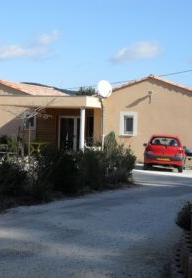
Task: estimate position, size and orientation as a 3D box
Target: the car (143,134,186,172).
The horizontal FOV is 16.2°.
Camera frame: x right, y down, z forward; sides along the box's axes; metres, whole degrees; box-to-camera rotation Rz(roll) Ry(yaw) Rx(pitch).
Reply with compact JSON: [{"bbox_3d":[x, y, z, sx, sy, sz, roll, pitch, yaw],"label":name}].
[{"bbox_3d":[3.064,0.600,29.788,1.660,1.500,3.600,4,1,6],"label":"car"}]

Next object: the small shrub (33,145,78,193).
[{"bbox_3d":[-1.049,0.824,17.900,1.200,1.220,1.100,1,1,0],"label":"small shrub"}]

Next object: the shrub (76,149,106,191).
[{"bbox_3d":[-0.157,0.861,19.200,0.840,1.150,0.850,1,1,0],"label":"shrub"}]

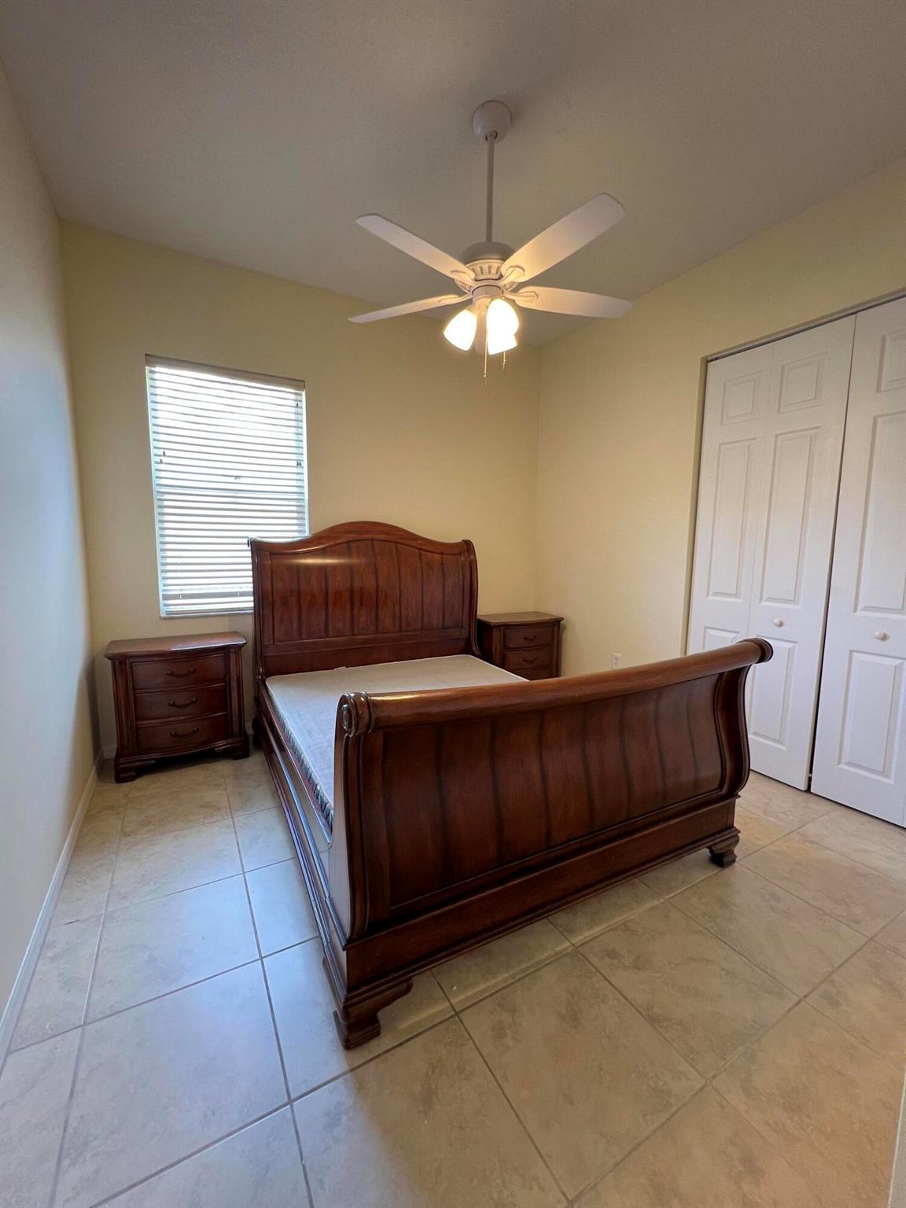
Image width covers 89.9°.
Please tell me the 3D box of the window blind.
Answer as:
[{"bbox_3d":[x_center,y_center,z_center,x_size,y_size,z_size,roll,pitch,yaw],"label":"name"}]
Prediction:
[{"bbox_3d":[-1.476,-0.743,3.090,0.951,1.620,0.068,-2,6,-29],"label":"window blind"}]

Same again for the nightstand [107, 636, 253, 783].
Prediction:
[{"bbox_3d":[-1.680,0.608,2.832,0.717,0.728,0.423,-2,6,-29],"label":"nightstand"}]

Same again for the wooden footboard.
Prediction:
[{"bbox_3d":[0.451,0.637,1.583,1.743,0.965,0.287,-2,6,-29],"label":"wooden footboard"}]

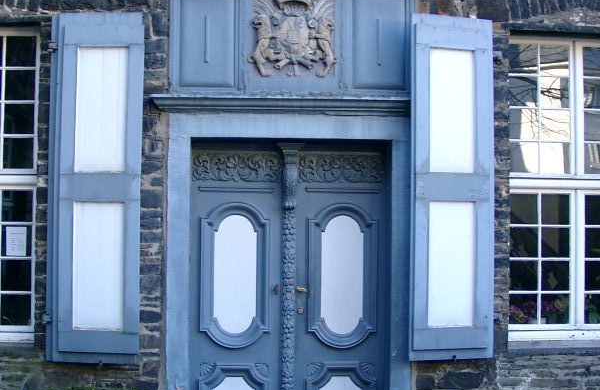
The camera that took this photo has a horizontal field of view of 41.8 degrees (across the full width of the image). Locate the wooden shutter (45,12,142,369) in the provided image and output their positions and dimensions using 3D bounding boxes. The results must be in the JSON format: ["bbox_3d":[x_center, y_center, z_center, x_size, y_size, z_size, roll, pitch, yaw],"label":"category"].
[{"bbox_3d":[-1.324,-0.052,5.088,0.600,2.270,0.070,0,-2,2],"label":"wooden shutter"}]

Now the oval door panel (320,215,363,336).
[{"bbox_3d":[0.289,0.561,5.472,0.292,0.835,0.040,1,-2,-3],"label":"oval door panel"}]

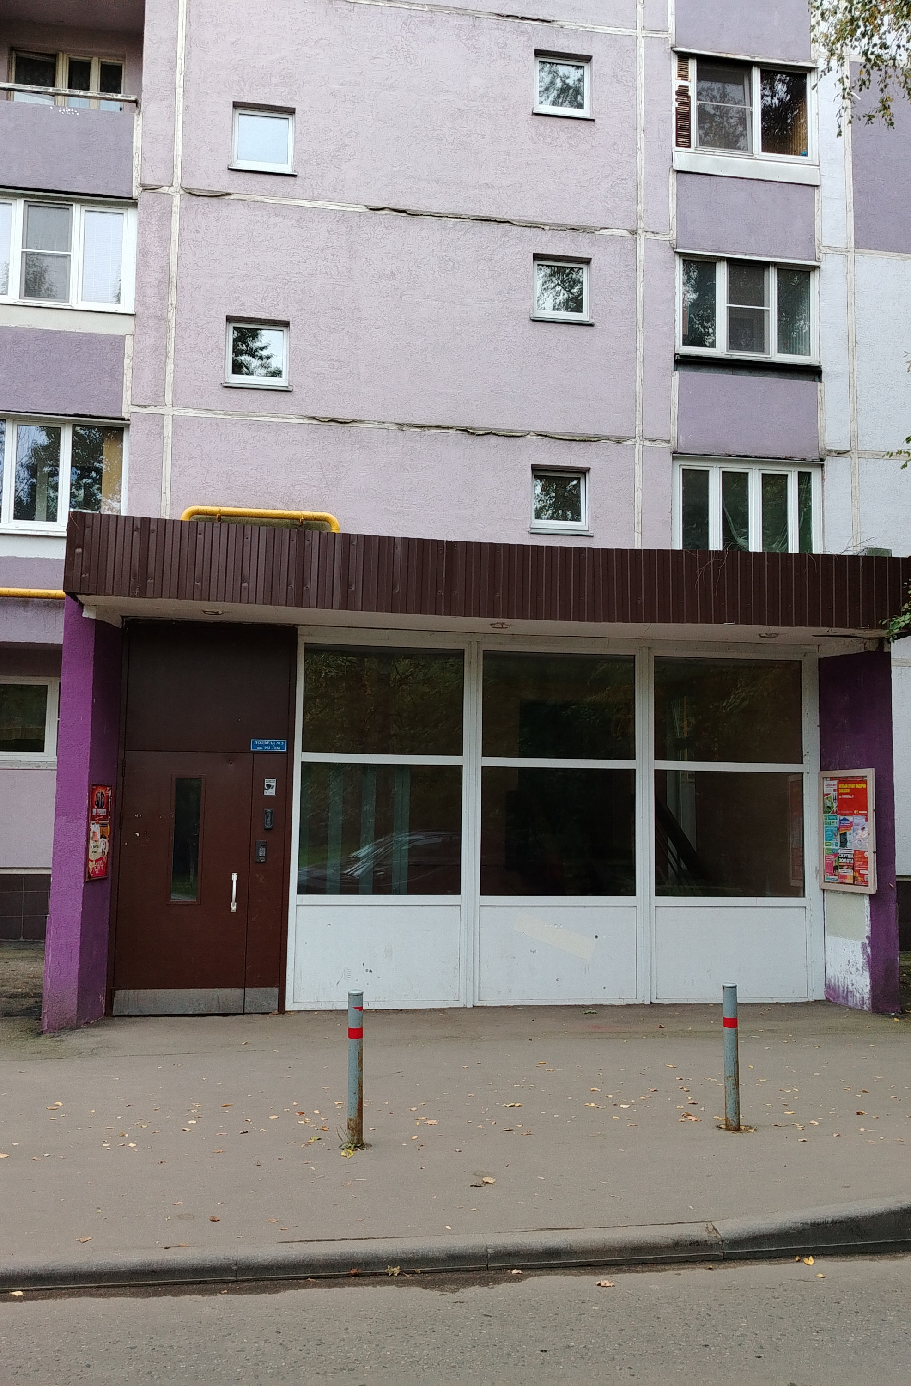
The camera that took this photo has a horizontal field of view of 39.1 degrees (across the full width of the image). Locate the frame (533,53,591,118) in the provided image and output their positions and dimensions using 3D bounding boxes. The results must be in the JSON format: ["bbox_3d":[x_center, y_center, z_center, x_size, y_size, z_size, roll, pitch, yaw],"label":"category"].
[{"bbox_3d":[1.421,-8.072,17.018,0.804,0.816,0.160,2,-6,-10],"label":"frame"}]

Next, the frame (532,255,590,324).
[{"bbox_3d":[1.405,-5.285,16.801,0.783,0.860,0.120,2,-6,-9],"label":"frame"}]

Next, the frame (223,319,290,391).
[{"bbox_3d":[-2.457,-4.225,15.994,0.796,0.831,0.160,2,-6,-10],"label":"frame"}]

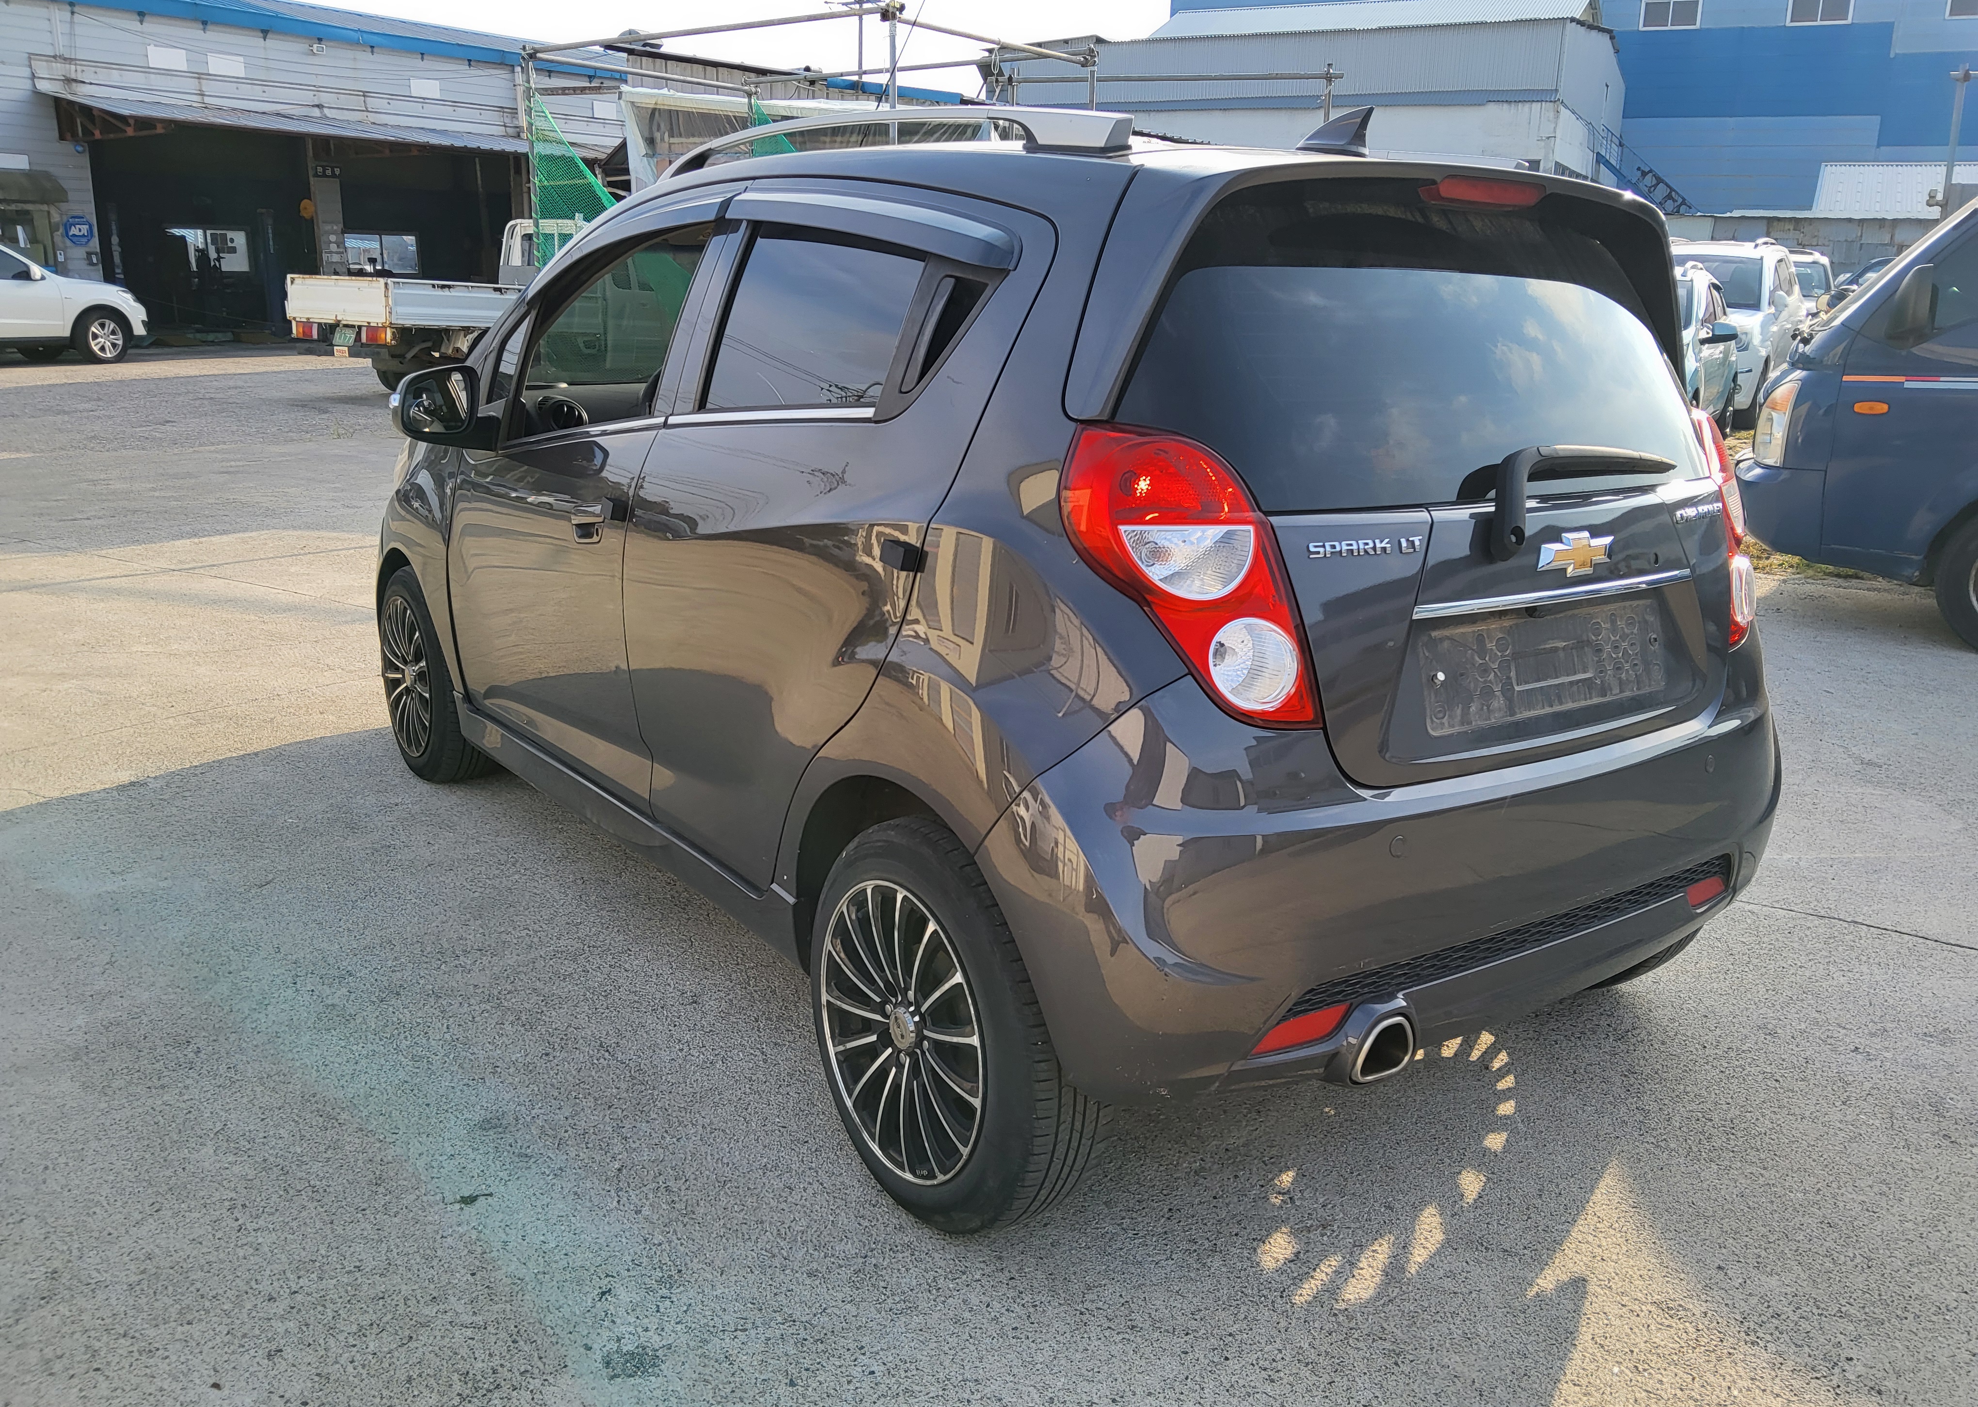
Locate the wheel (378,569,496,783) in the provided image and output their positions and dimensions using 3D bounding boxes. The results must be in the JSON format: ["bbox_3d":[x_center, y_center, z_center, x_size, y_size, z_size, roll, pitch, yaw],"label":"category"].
[{"bbox_3d":[-1.440,-0.085,3.896,0.167,0.570,0.579,-9,18,-35],"label":"wheel"}]

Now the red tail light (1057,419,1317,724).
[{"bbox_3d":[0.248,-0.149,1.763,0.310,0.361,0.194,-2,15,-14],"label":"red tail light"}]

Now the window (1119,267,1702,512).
[{"bbox_3d":[0.660,-0.476,2.117,1.220,0.380,0.120,-8,-13,-35],"label":"window"}]

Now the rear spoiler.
[{"bbox_3d":[0.607,-0.608,2.164,1.320,0.380,0.270,-9,18,-35],"label":"rear spoiler"}]

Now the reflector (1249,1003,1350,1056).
[{"bbox_3d":[0.389,0.405,1.844,0.146,0.052,0.032,-5,16,-23],"label":"reflector"}]

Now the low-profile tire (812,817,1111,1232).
[{"bbox_3d":[-0.056,0.439,2.106,0.185,0.570,0.570,-8,18,-35],"label":"low-profile tire"}]

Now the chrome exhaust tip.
[{"bbox_3d":[0.487,0.433,1.907,0.112,0.082,0.070,-9,18,-35],"label":"chrome exhaust tip"}]

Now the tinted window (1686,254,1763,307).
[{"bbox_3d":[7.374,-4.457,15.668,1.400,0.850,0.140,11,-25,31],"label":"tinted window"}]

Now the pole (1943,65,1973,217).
[{"bbox_3d":[8.481,-4.006,13.412,0.090,3.252,0.090,10,17,30],"label":"pole"}]

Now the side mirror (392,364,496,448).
[{"bbox_3d":[-1.150,-0.632,3.154,0.225,0.168,0.145,-8,18,-35],"label":"side mirror"}]

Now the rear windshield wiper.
[{"bbox_3d":[0.821,-0.285,2.018,0.480,0.145,0.080,-11,19,-41],"label":"rear windshield wiper"}]

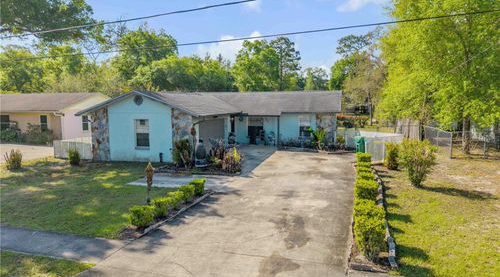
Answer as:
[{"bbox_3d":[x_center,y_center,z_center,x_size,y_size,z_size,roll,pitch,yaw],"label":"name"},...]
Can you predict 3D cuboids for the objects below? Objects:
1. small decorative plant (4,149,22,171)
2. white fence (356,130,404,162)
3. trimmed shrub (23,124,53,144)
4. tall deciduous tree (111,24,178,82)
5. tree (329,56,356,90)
[{"bbox_3d":[-11.675,1.041,17.060,0.560,0.830,0.550,2,7,17],"label":"small decorative plant"},{"bbox_3d":[8.095,0.478,21.543,2.400,1.200,4.200,2,6,17],"label":"white fence"},{"bbox_3d":[-16.620,-0.370,26.998,2.000,1.500,1.250,1,8,18],"label":"trimmed shrub"},{"bbox_3d":[-13.314,-7.723,43.435,8.000,12.992,8.000,0,6,0],"label":"tall deciduous tree"},{"bbox_3d":[13.552,-6.812,49.561,4.800,9.914,4.800,0,6,0],"label":"tree"}]

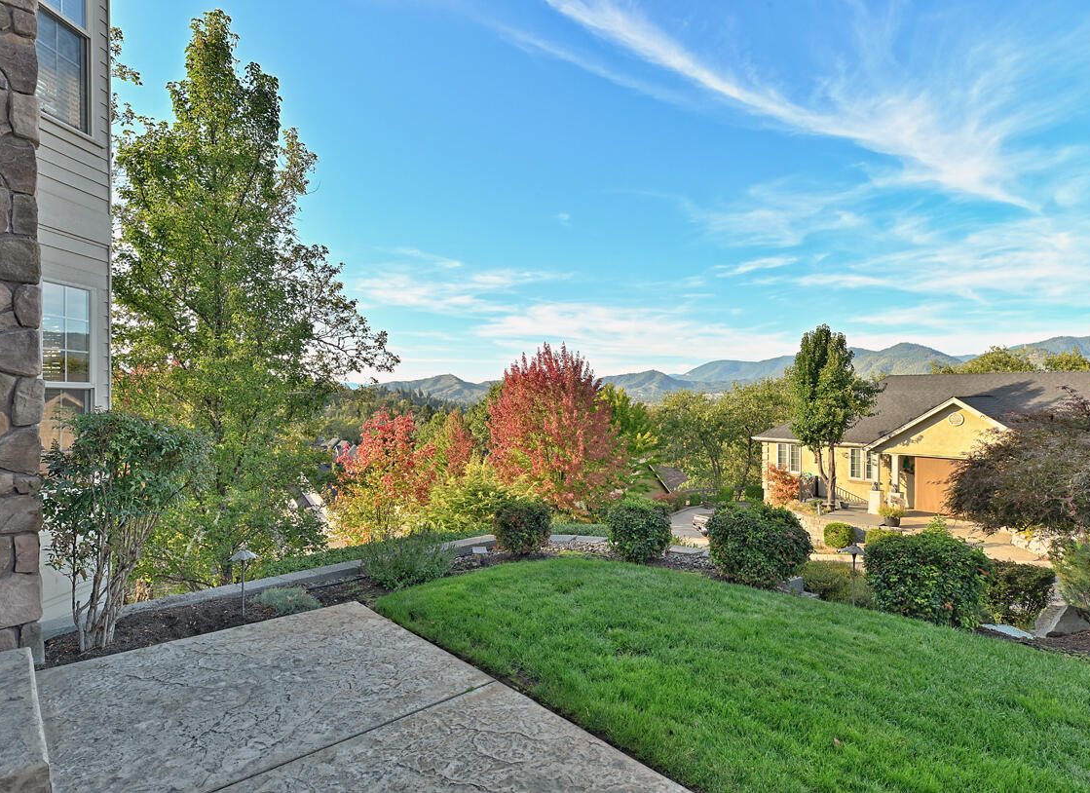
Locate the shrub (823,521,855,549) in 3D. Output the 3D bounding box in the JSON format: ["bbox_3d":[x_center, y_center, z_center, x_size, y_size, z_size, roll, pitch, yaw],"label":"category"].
[{"bbox_3d":[9.300,4.405,18.800,0.930,0.870,0.920,0,0,26],"label":"shrub"}]

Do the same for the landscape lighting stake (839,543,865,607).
[{"bbox_3d":[2.368,1.368,4.560,0.205,0.485,0.205,0,0,27],"label":"landscape lighting stake"}]

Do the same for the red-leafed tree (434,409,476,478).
[{"bbox_3d":[-4.069,2.278,27.000,2.100,3.600,2.100,0,0,0],"label":"red-leafed tree"}]

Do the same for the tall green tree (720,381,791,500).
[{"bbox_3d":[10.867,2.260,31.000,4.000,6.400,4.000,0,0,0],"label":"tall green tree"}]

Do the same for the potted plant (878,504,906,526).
[{"bbox_3d":[13.120,4.478,22.500,1.000,0.850,1.000,0,0,0],"label":"potted plant"}]

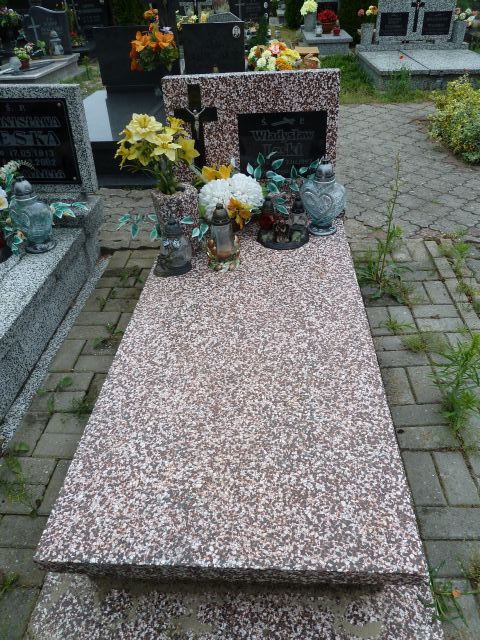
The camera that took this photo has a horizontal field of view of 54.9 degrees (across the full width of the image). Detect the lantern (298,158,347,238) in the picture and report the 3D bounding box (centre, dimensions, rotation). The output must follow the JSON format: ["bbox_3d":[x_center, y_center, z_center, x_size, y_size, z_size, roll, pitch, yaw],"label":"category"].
[{"bbox_3d":[0.376,-0.558,2.055,0.195,0.339,0.160,13,41,20],"label":"lantern"}]

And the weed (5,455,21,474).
[{"bbox_3d":[-0.766,0.471,1.537,0.052,0.050,0.055,1,38,5],"label":"weed"}]

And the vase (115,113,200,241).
[{"bbox_3d":[-0.312,-0.549,1.859,0.312,0.552,0.260,1,38,5],"label":"vase"}]

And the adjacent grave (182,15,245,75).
[{"bbox_3d":[-0.217,-2.430,4.222,0.544,0.483,0.090,1,38,5],"label":"adjacent grave"}]

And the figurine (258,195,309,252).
[{"bbox_3d":[0.193,-0.442,2.049,0.225,0.186,0.150,0,38,5],"label":"figurine"}]

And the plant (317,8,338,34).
[{"bbox_3d":[1.372,-4.646,7.198,0.300,0.330,0.300,0,38,5],"label":"plant"}]

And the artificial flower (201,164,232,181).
[{"bbox_3d":[-0.096,-0.603,1.899,0.128,0.079,0.110,1,38,5],"label":"artificial flower"}]

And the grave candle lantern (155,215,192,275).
[{"bbox_3d":[-0.284,-0.318,1.908,0.155,0.223,0.120,-8,38,-4],"label":"grave candle lantern"}]

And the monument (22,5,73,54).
[{"bbox_3d":[-2.645,-4.002,6.402,0.581,0.580,0.100,1,38,5],"label":"monument"}]

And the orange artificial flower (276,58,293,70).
[{"bbox_3d":[0.433,-2.488,4.500,0.140,0.110,0.100,0,38,5],"label":"orange artificial flower"}]

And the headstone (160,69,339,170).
[{"bbox_3d":[0.061,-0.865,2.209,0.775,0.566,0.075,0,38,5],"label":"headstone"}]

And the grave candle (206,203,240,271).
[{"bbox_3d":[-0.070,-0.345,1.827,0.136,0.251,0.136,1,38,5],"label":"grave candle"}]

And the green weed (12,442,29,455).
[{"bbox_3d":[-0.753,0.436,1.583,0.053,0.030,0.042,-28,45,-29],"label":"green weed"}]

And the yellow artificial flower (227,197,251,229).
[{"bbox_3d":[-0.006,-0.420,1.818,0.091,0.129,0.080,1,38,5],"label":"yellow artificial flower"}]

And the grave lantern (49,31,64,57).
[{"bbox_3d":[-2.581,-3.858,6.446,0.188,0.297,0.188,1,38,5],"label":"grave lantern"}]

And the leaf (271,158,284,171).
[{"bbox_3d":[0.171,-0.710,2.109,0.055,0.045,0.025,0,38,5],"label":"leaf"}]

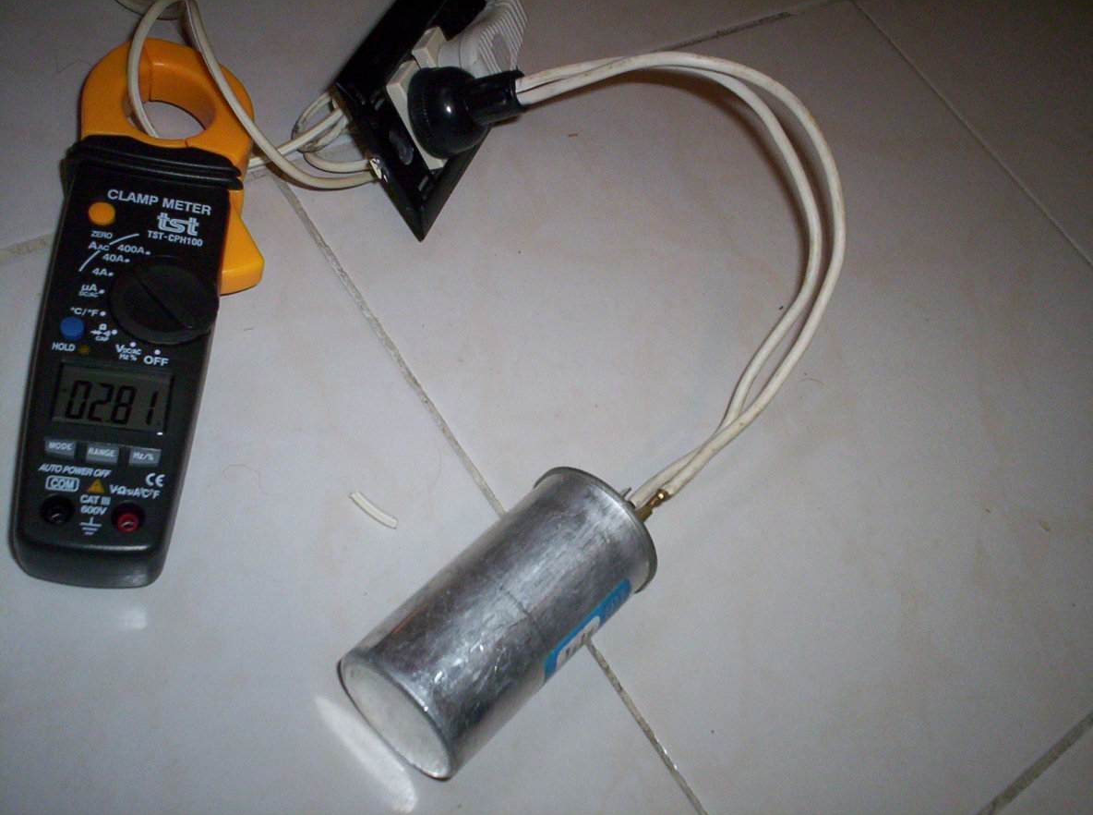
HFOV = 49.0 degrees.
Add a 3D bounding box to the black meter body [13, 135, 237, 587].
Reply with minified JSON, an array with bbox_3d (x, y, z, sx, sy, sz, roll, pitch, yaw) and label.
[{"bbox_3d":[-0.128,-0.018,0.367,0.054,0.037,0.146,6,58,-16],"label":"black meter body"}]

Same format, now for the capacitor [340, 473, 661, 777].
[{"bbox_3d":[-0.013,0.062,0.353,0.048,0.048,0.086,44,56,10],"label":"capacitor"}]

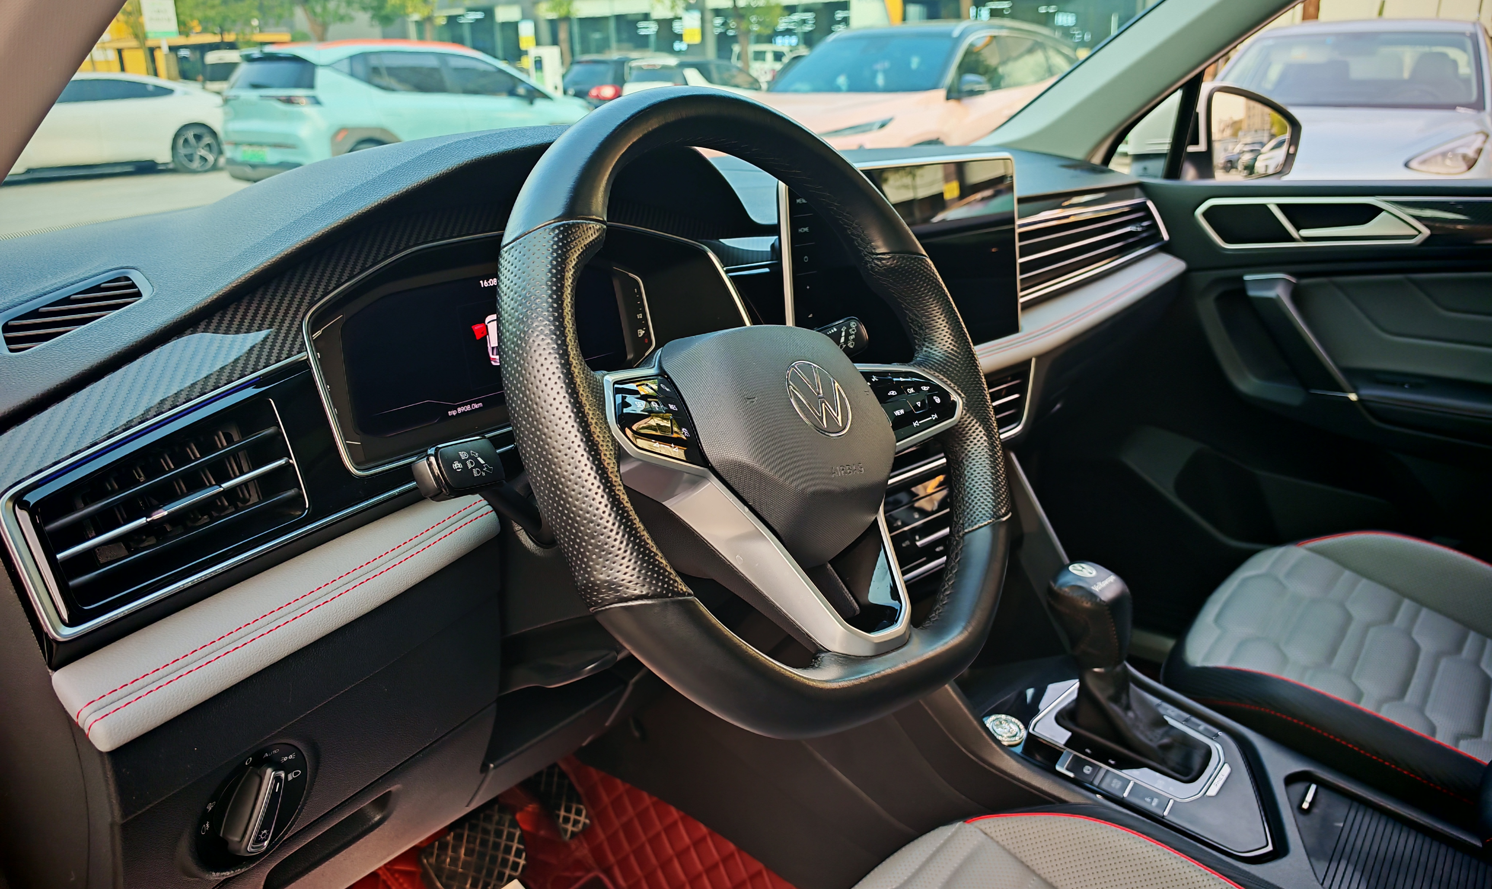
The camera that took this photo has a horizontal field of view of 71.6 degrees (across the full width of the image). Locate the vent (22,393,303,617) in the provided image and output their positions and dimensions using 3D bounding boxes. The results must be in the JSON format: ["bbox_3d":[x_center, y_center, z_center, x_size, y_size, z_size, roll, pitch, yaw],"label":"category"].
[{"bbox_3d":[-0.279,0.030,0.505,0.036,0.061,0.124,-18,9,38],"label":"vent"}]

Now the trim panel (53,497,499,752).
[{"bbox_3d":[-0.216,0.079,0.523,0.047,0.036,0.215,-3,18,39],"label":"trim panel"}]

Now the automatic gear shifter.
[{"bbox_3d":[0.334,0.188,0.897,0.134,0.160,0.065,16,25,36],"label":"automatic gear shifter"}]

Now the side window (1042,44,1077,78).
[{"bbox_3d":[2.631,-3.212,8.650,0.081,0.233,0.609,15,25,35],"label":"side window"}]

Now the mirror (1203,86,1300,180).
[{"bbox_3d":[0.748,-0.485,1.629,0.213,0.157,0.132,-14,25,-34],"label":"mirror"}]

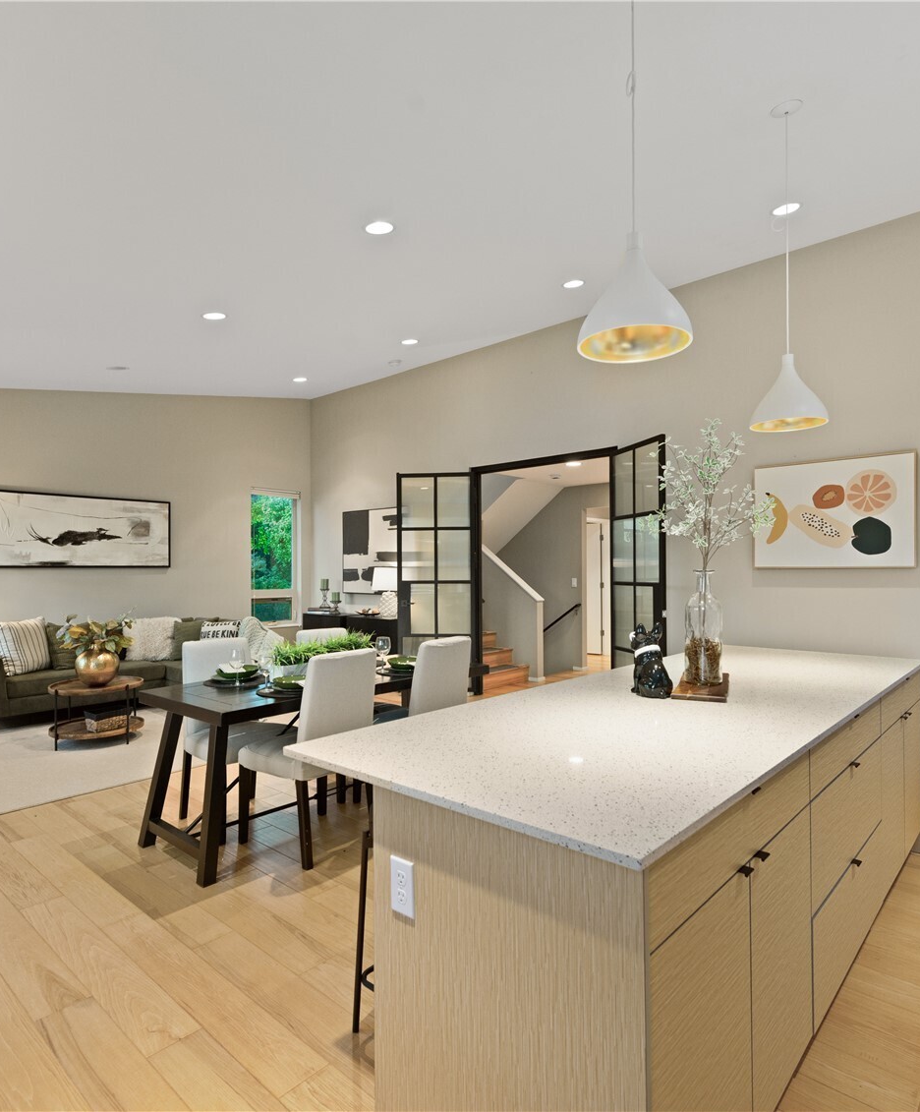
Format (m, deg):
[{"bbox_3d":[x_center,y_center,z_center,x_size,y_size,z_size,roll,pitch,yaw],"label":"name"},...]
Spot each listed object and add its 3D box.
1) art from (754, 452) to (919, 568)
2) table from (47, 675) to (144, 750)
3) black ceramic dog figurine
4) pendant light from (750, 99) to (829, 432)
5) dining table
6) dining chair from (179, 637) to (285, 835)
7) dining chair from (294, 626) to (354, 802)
[{"bbox_3d":[2.679,-0.303,4.712,1.060,0.801,0.040,-1,-2,43],"label":"art"},{"bbox_3d":[-2.952,1.250,5.263,0.716,0.458,0.716,-1,-2,43],"label":"table"},{"bbox_3d":[0.689,0.369,2.347,0.169,0.255,0.124,-1,-1,37],"label":"black ceramic dog figurine"},{"bbox_3d":[1.487,-1.308,2.954,0.358,1.443,0.358,-1,-2,43],"label":"pendant light"},{"bbox_3d":[-0.726,1.060,3.659,0.836,0.756,1.771,-1,-2,43],"label":"dining table"},{"bbox_3d":[-1.198,0.962,3.569,0.597,0.950,0.487,-1,-2,43],"label":"dining chair"},{"bbox_3d":[-0.698,0.969,4.123,0.597,0.955,0.478,-1,-2,43],"label":"dining chair"}]

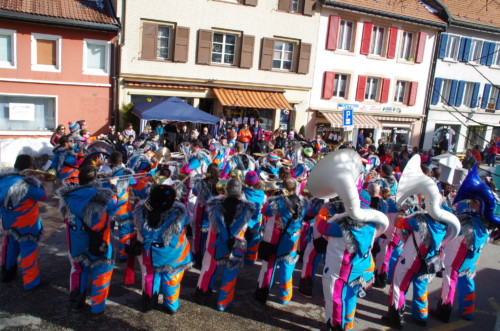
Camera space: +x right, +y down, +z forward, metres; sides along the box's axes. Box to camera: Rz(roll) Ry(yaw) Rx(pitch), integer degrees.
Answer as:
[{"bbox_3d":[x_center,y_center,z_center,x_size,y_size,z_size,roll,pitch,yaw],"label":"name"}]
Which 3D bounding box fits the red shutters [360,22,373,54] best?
[{"bbox_3d":[6.357,-6.834,20.227,0.565,1.635,0.060,1,9,-21],"label":"red shutters"}]

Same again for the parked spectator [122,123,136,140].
[{"bbox_3d":[-4.330,-0.655,13.426,0.500,1.700,0.350,2,9,-15],"label":"parked spectator"}]

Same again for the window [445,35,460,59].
[{"bbox_3d":[11.446,-6.574,21.150,0.940,1.366,0.150,1,11,-20],"label":"window"}]

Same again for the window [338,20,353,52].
[{"bbox_3d":[5.282,-7.118,20.566,0.908,1.534,0.120,0,10,-25],"label":"window"}]

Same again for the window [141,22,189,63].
[{"bbox_3d":[-3.531,-5.110,15.589,1.945,1.527,0.200,1,11,-20],"label":"window"}]

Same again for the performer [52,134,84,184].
[{"bbox_3d":[-3.287,0.338,6.832,0.550,1.760,0.550,-1,12,-27],"label":"performer"}]

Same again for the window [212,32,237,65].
[{"bbox_3d":[-1.173,-5.168,16.678,1.058,1.351,0.120,1,9,-20],"label":"window"}]

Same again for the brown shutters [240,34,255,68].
[{"bbox_3d":[-0.089,-5.312,17.509,0.595,1.464,0.060,-1,13,-23],"label":"brown shutters"}]

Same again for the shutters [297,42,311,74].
[{"bbox_3d":[2.636,-5.089,17.827,0.522,1.401,0.060,1,11,-20],"label":"shutters"}]

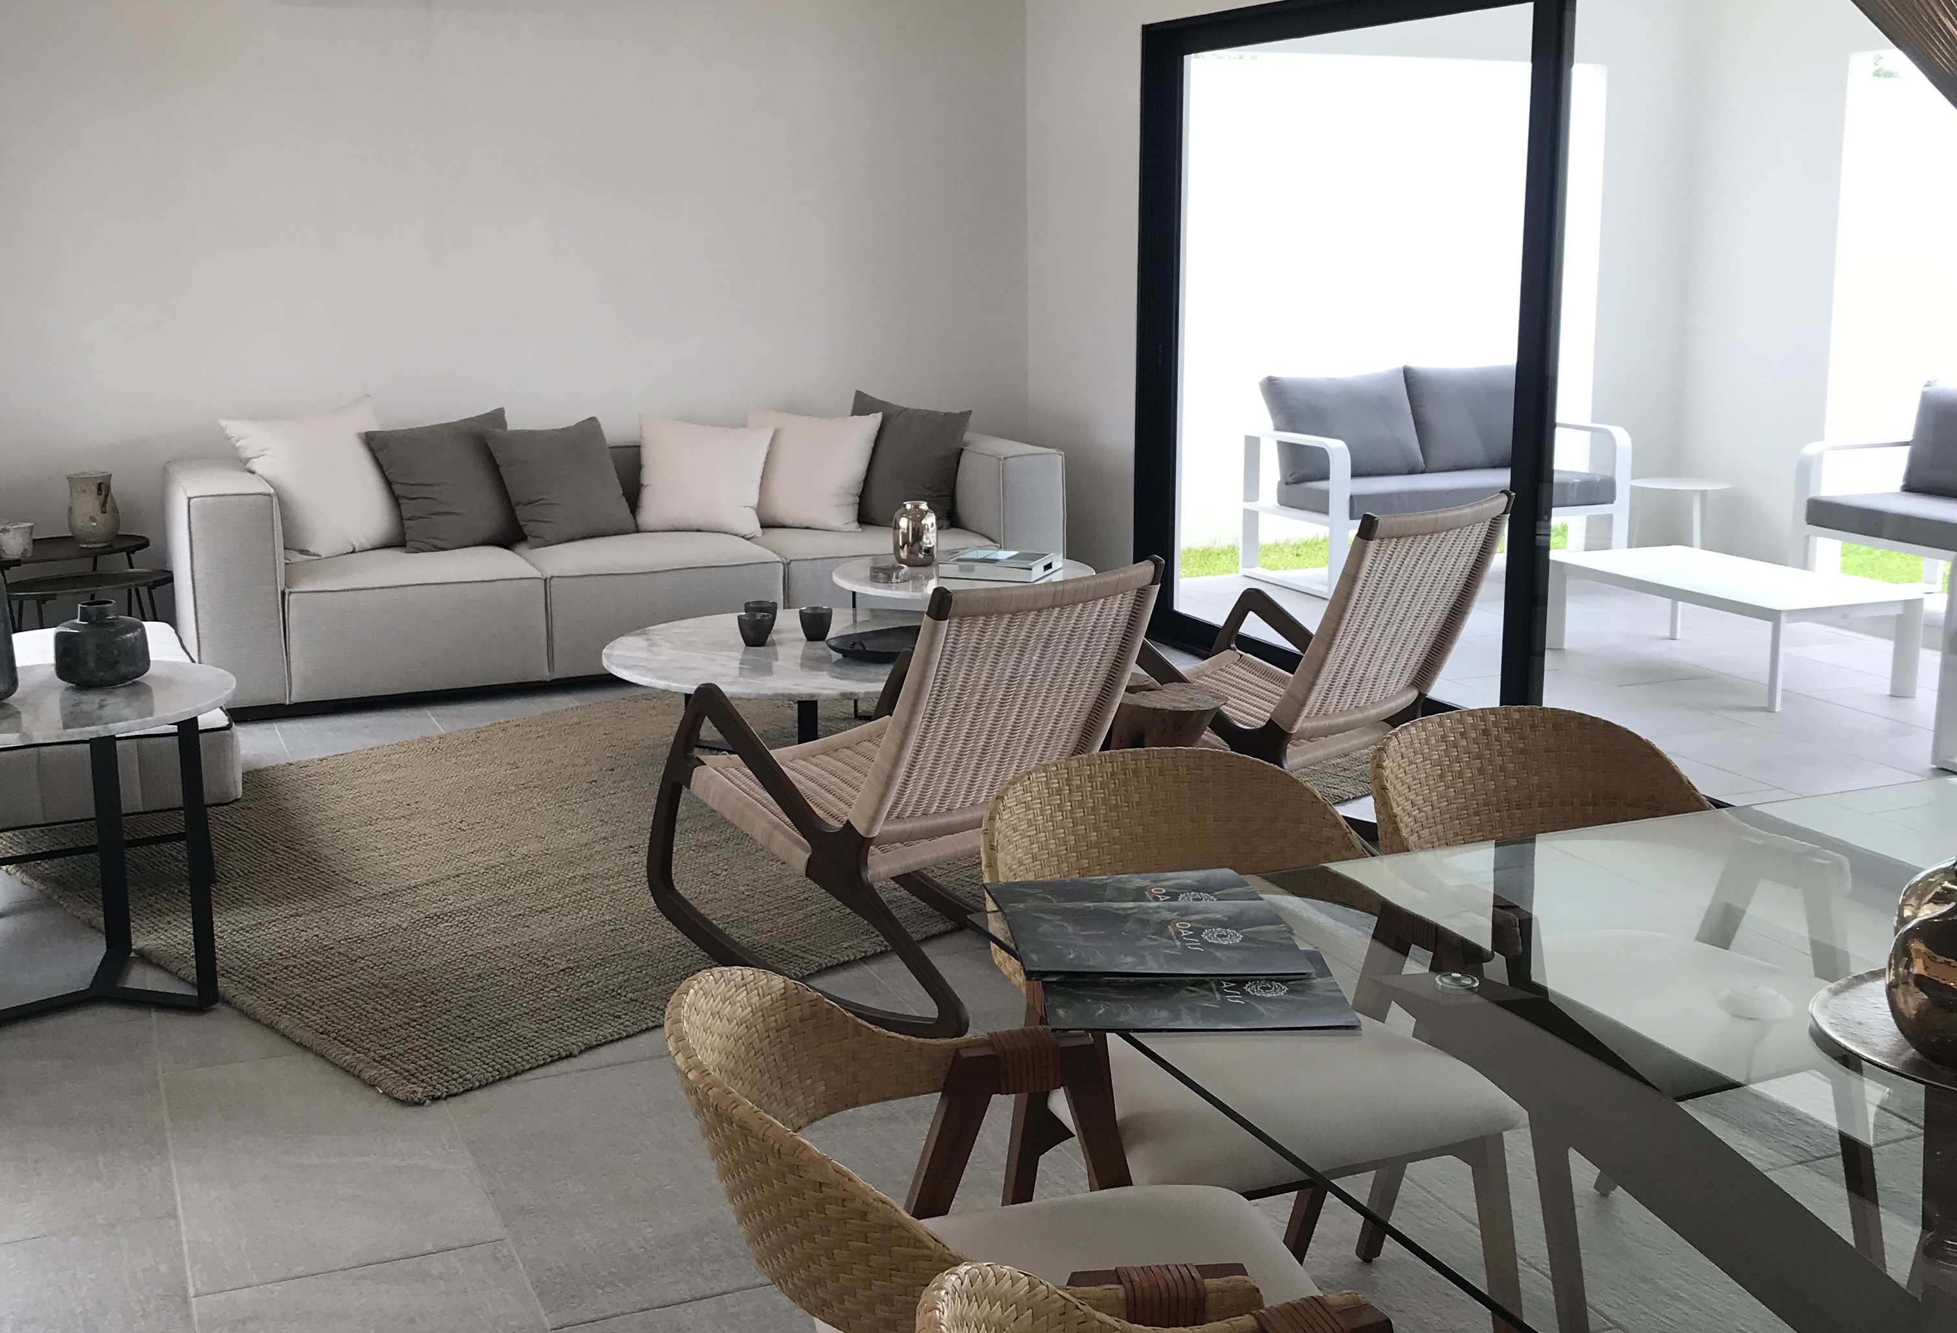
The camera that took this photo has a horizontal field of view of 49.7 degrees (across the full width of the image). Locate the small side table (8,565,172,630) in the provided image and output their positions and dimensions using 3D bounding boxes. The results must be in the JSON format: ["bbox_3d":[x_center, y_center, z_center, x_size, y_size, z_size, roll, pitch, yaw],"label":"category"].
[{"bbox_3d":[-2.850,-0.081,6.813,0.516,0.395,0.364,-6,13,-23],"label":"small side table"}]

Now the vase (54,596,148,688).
[{"bbox_3d":[-1.775,-0.047,4.265,0.180,0.164,0.180,-5,13,-23],"label":"vase"}]

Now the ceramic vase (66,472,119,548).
[{"bbox_3d":[-2.904,-0.511,6.915,0.157,0.230,0.157,-5,13,-23],"label":"ceramic vase"}]

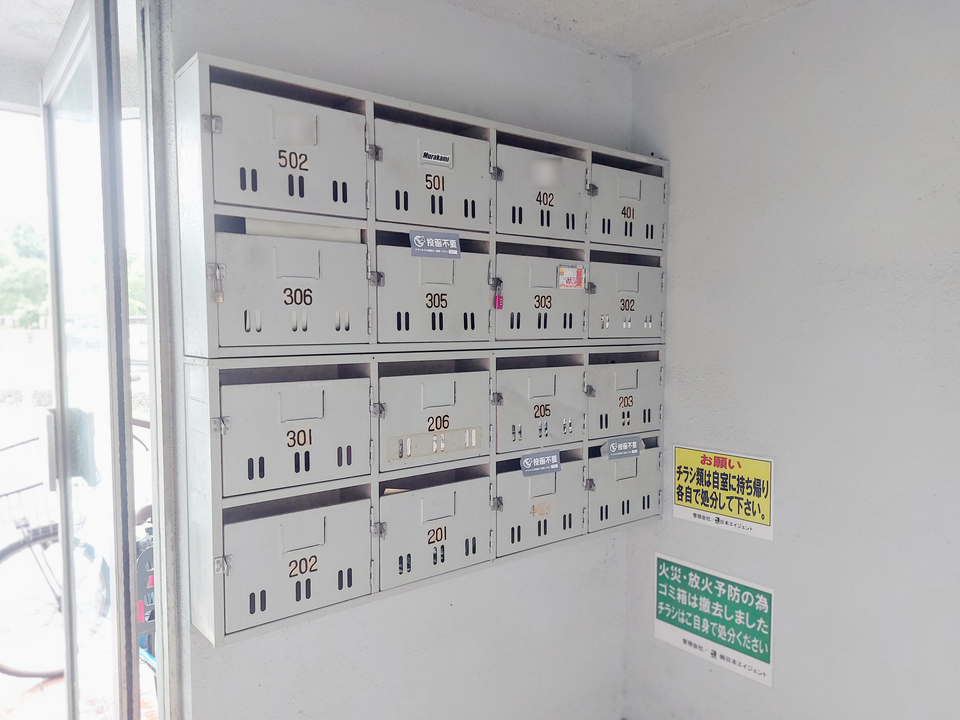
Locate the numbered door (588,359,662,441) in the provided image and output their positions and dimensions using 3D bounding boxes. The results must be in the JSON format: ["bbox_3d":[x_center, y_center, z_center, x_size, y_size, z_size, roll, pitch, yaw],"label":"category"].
[{"bbox_3d":[0.392,0.105,1.795,0.284,0.197,0.015,-3,4,-37],"label":"numbered door"}]

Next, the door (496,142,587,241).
[{"bbox_3d":[0.150,-0.389,1.578,0.285,0.194,0.015,-3,4,-37],"label":"door"}]

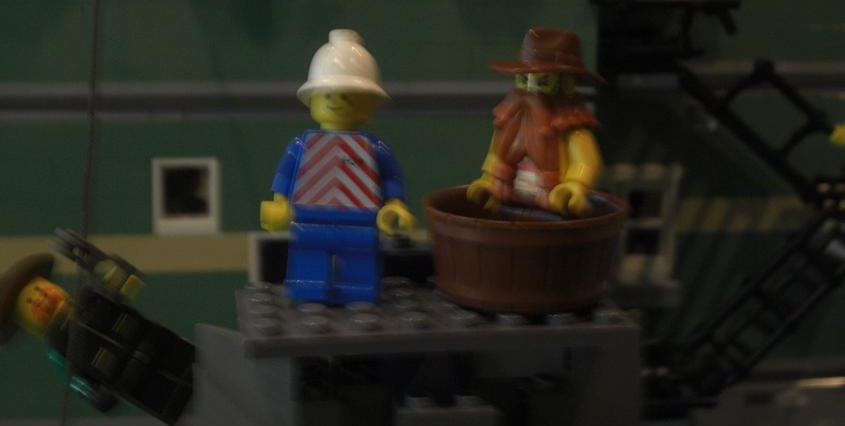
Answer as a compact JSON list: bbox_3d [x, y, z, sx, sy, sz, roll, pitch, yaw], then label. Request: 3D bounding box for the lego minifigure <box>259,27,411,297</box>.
[{"bbox_3d":[-0.014,-0.008,0.310,0.025,0.045,0.017,1,12,5],"label":"lego minifigure"}]

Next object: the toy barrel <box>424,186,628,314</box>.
[{"bbox_3d":[0.017,0.006,0.316,0.034,0.015,0.034,0,12,0],"label":"toy barrel"}]

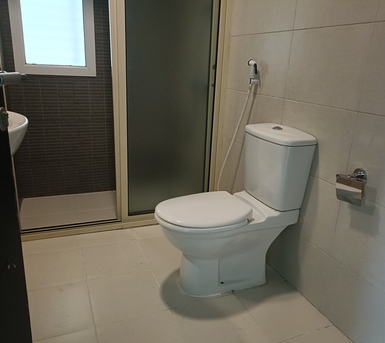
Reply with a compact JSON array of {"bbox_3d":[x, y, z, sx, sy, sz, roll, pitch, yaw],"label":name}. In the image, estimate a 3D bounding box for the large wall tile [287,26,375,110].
[{"bbox_3d":[0.549,-0.436,1.383,0.015,0.309,0.443,-5,19,-22],"label":"large wall tile"}]

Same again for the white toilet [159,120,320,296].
[{"bbox_3d":[0.152,0.195,1.562,0.678,0.778,0.400,-5,19,-22],"label":"white toilet"}]

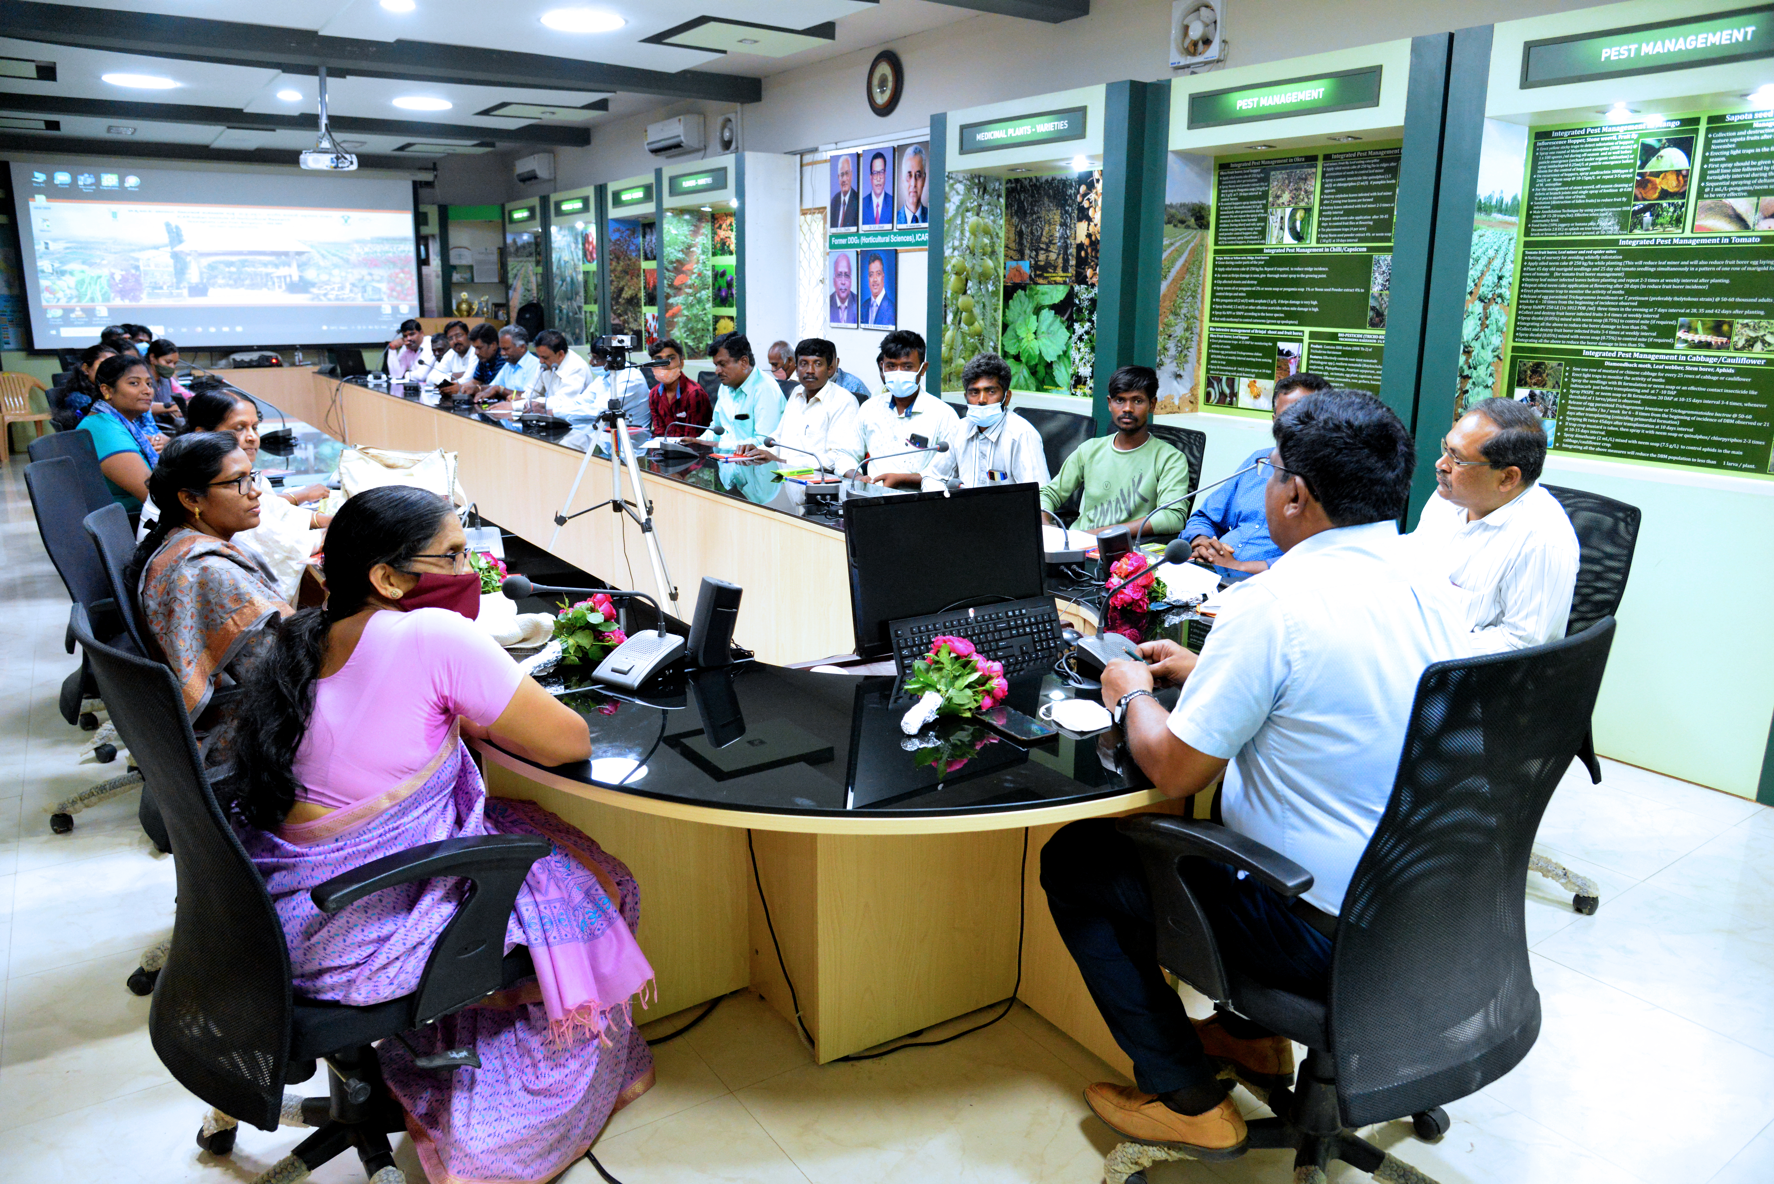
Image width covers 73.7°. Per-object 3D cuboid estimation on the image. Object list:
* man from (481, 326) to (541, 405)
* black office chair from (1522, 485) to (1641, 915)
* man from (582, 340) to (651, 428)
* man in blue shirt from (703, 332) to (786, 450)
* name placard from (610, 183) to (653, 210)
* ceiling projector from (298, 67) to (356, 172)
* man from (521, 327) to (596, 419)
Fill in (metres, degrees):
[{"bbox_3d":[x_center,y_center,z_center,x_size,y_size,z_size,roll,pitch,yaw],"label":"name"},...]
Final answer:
[{"bbox_3d":[-2.913,-1.468,9.255,0.820,1.220,0.520,-10,18,-34],"label":"man"},{"bbox_3d":[1.543,0.255,3.099,0.600,1.060,0.600,-10,18,-34],"label":"black office chair"},{"bbox_3d":[-1.936,-1.109,7.911,0.820,1.220,0.540,-9,17,-31],"label":"man"},{"bbox_3d":[-0.638,-0.539,5.609,0.740,1.320,0.520,-12,19,-40],"label":"man in blue shirt"},{"bbox_3d":[-2.123,-3.305,9.885,0.040,0.138,0.840,-10,18,-34],"label":"name placard"},{"bbox_3d":[-3.486,-2.926,7.335,0.330,0.630,0.260,-10,18,-34],"label":"ceiling projector"},{"bbox_3d":[-2.062,-1.029,7.556,0.760,1.280,0.520,-10,18,-34],"label":"man"}]

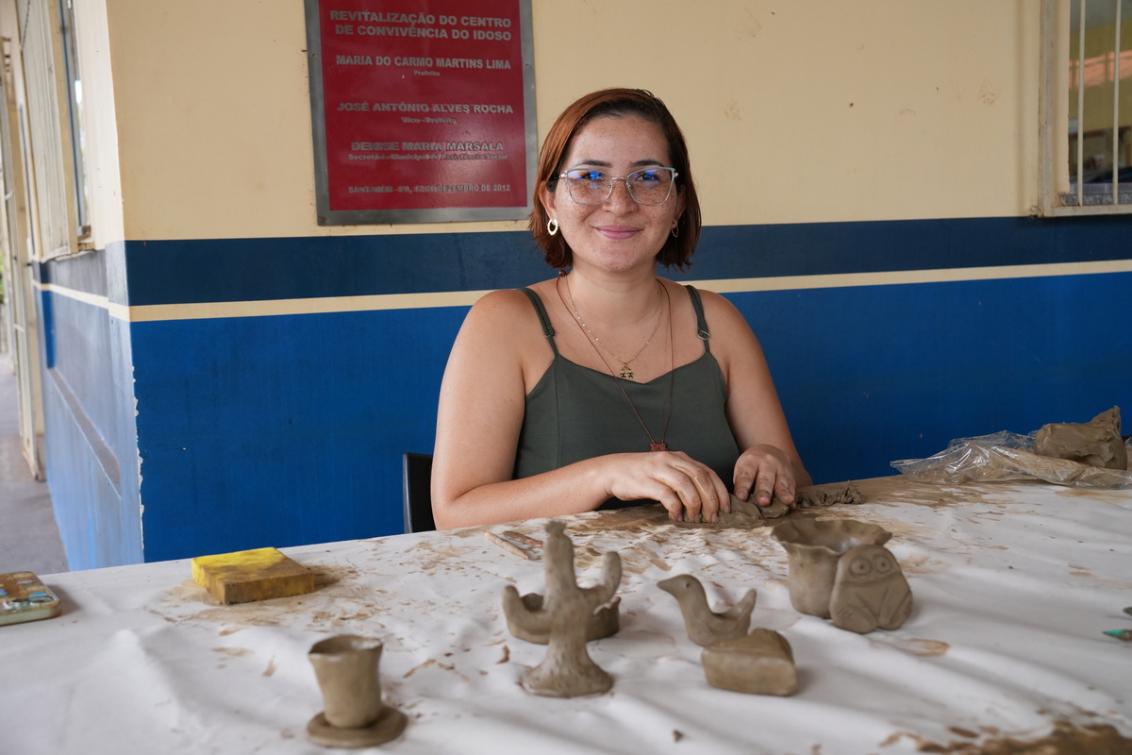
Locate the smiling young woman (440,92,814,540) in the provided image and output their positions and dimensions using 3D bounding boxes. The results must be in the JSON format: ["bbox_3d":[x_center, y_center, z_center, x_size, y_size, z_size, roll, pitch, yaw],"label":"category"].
[{"bbox_3d":[0.119,0.272,1.375,0.490,1.220,0.680,-3,6,-14],"label":"smiling young woman"}]

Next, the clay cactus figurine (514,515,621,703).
[{"bbox_3d":[0.000,0.150,0.818,0.076,0.109,0.058,-2,6,0],"label":"clay cactus figurine"}]

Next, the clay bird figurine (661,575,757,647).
[{"bbox_3d":[0.104,0.168,0.905,0.073,0.049,0.040,-1,6,6],"label":"clay bird figurine"}]

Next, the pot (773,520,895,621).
[{"bbox_3d":[0.210,0.153,0.967,0.095,0.060,0.095,-2,6,0],"label":"pot"}]

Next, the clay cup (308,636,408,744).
[{"bbox_3d":[-0.129,0.190,0.752,0.061,0.053,0.061,-2,6,0],"label":"clay cup"}]

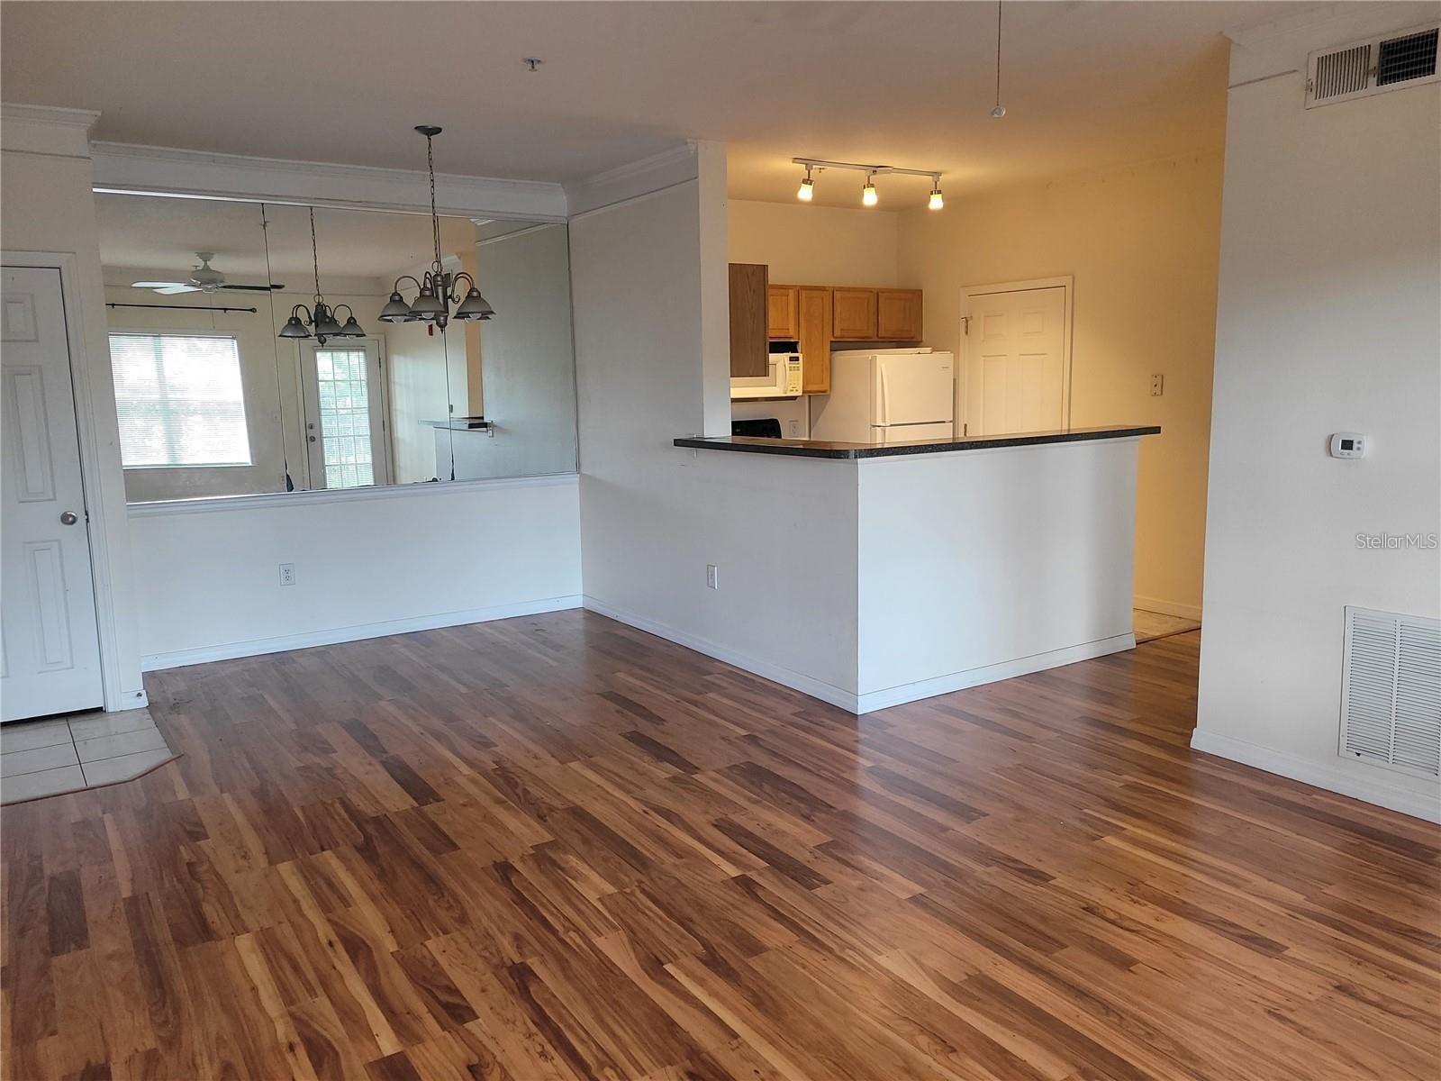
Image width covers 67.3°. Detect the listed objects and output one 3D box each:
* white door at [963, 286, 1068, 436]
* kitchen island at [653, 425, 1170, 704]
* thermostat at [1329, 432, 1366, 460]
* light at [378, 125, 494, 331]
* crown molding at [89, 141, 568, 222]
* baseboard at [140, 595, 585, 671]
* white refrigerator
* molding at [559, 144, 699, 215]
[{"bbox_3d":[2.030,-0.699,7.601,0.040,2.038,0.870,-7,10,-33],"label":"white door"},{"bbox_3d":[1.056,0.018,5.909,2.080,1.185,1.550,-7,10,-33],"label":"kitchen island"},{"bbox_3d":[2.158,-0.322,3.719,0.028,0.087,0.123,-7,10,-33],"label":"thermostat"},{"bbox_3d":[-1.370,-1.480,5.190,0.560,0.948,0.560,-7,10,-33],"label":"light"},{"bbox_3d":[-2.043,-1.974,6.073,2.650,0.210,0.115,-7,10,-33],"label":"crown molding"},{"bbox_3d":[-2.021,0.542,6.495,2.655,0.088,0.017,-7,10,-33],"label":"baseboard"},{"bbox_3d":[1.185,-0.527,7.963,0.710,1.645,0.755,-7,10,-33],"label":"white refrigerator"},{"bbox_3d":[-0.582,-2.030,6.163,0.105,0.180,1.550,-7,10,-33],"label":"molding"}]

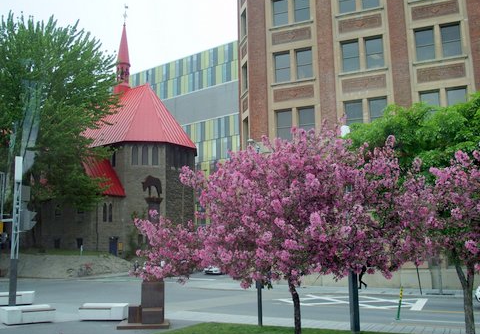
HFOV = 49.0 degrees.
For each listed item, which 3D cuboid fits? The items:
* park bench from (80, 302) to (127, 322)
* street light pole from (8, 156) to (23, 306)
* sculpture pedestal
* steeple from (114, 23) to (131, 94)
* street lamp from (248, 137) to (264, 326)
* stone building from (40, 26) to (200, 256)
[{"bbox_3d":[-4.042,4.356,15.730,1.320,0.420,0.620,-1,-10,0],"label":"park bench"},{"bbox_3d":[-7.169,2.173,16.774,0.240,5.150,0.240,-1,-10,0],"label":"street light pole"},{"bbox_3d":[-2.514,3.597,14.041,1.280,1.280,1.150,0,-10,-4],"label":"sculpture pedestal"},{"bbox_3d":[-16.789,-15.481,75.979,2.100,10.200,2.100,-1,-10,0],"label":"steeple"},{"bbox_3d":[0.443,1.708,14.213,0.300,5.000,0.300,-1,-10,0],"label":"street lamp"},{"bbox_3d":[-17.171,-4.134,72.398,18.500,33.000,15.500,-6,-12,29],"label":"stone building"}]

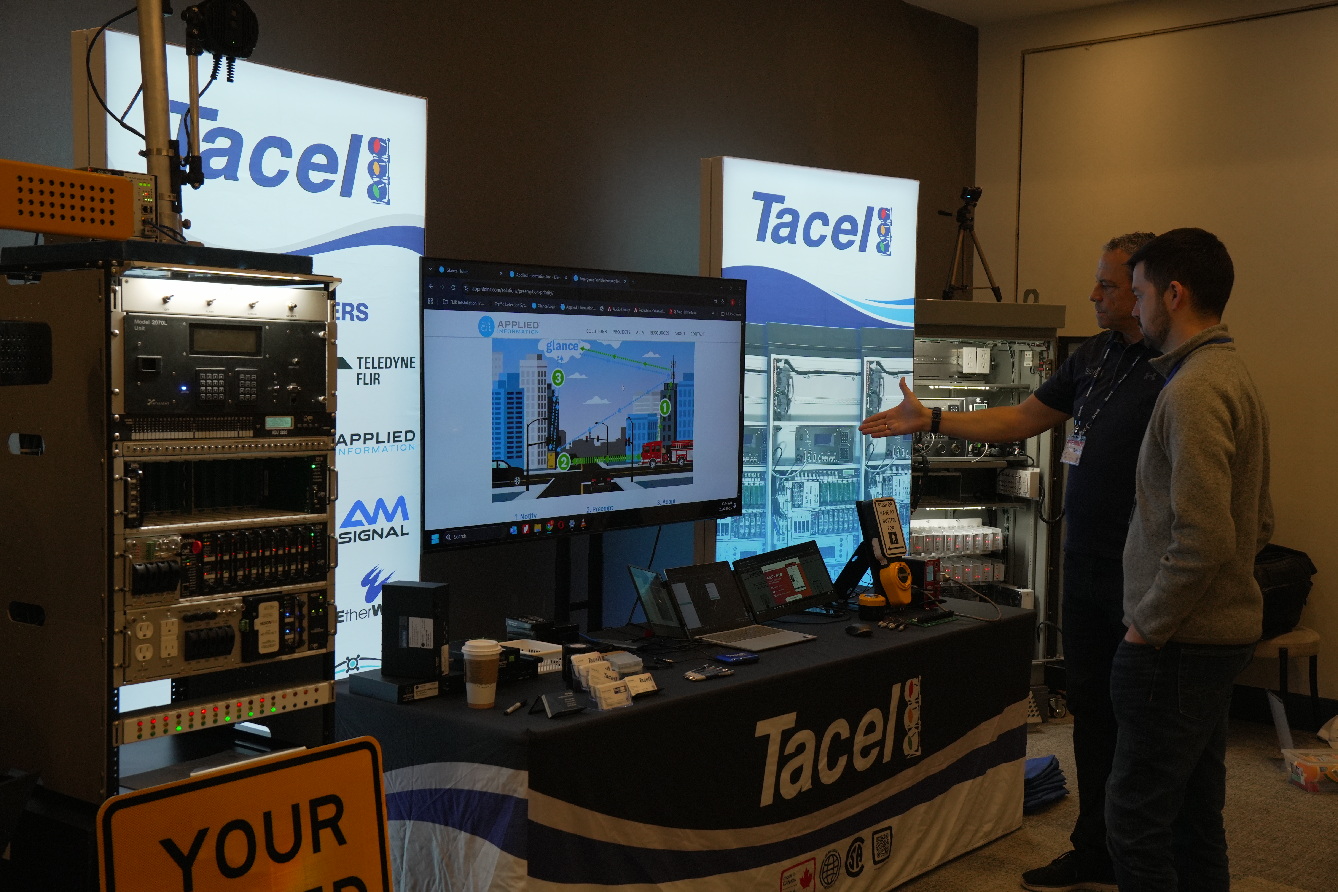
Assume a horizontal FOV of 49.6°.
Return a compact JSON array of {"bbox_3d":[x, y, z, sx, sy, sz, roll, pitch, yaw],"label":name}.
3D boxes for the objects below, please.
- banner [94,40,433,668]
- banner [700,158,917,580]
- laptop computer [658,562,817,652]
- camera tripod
[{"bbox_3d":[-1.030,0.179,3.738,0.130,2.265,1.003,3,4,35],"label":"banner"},{"bbox_3d":[0.538,0.091,5.549,1.009,2.265,0.130,-2,4,-37],"label":"banner"},{"bbox_3d":[0.211,0.468,4.244,0.338,0.201,0.304,4,4,40],"label":"laptop computer"},{"bbox_3d":[1.225,-0.840,6.010,0.250,0.475,0.255,-3,5,-45],"label":"camera tripod"}]

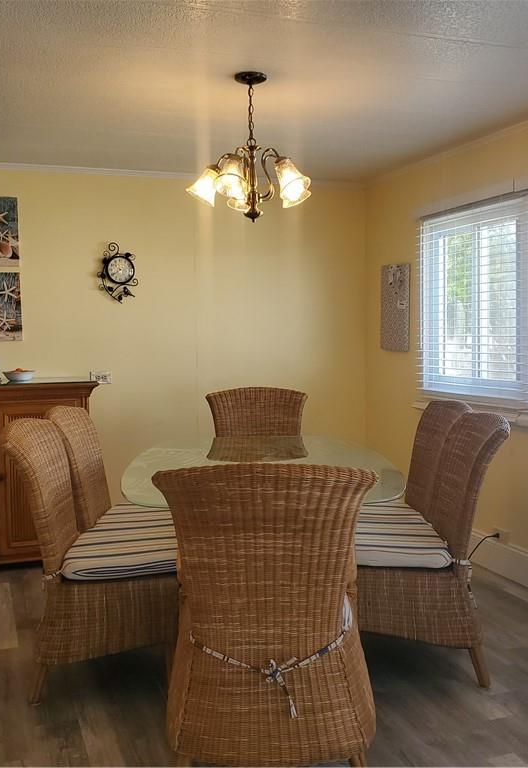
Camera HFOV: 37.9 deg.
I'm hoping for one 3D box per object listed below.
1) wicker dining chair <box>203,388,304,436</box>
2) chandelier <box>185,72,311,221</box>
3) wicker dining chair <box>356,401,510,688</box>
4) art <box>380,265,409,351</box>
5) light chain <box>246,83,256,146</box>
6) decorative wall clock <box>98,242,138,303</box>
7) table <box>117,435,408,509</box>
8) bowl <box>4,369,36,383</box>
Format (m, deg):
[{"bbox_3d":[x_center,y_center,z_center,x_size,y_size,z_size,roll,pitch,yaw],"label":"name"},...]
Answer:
[{"bbox_3d":[-0.020,0.533,4.239,0.600,0.990,0.640,-1,3,-3],"label":"wicker dining chair"},{"bbox_3d":[-0.051,-0.873,2.875,0.455,0.532,0.455,0,4,0],"label":"chandelier"},{"bbox_3d":[0.510,0.562,2.827,0.610,0.927,0.549,0,4,4],"label":"wicker dining chair"},{"bbox_3d":[0.834,-0.485,4.875,0.022,0.540,0.320,-2,3,-22],"label":"art"},{"bbox_3d":[-0.046,-0.999,2.866,0.030,0.226,0.030,0,4,0],"label":"light chain"},{"bbox_3d":[-0.845,-0.642,4.458,0.235,0.349,0.050,-2,4,-21],"label":"decorative wall clock"},{"bbox_3d":[-0.011,0.710,3.182,1.065,0.757,1.820,-1,3,-3],"label":"table"},{"bbox_3d":[-1.309,-0.039,4.115,0.177,0.066,0.177,-2,4,-21],"label":"bowl"}]

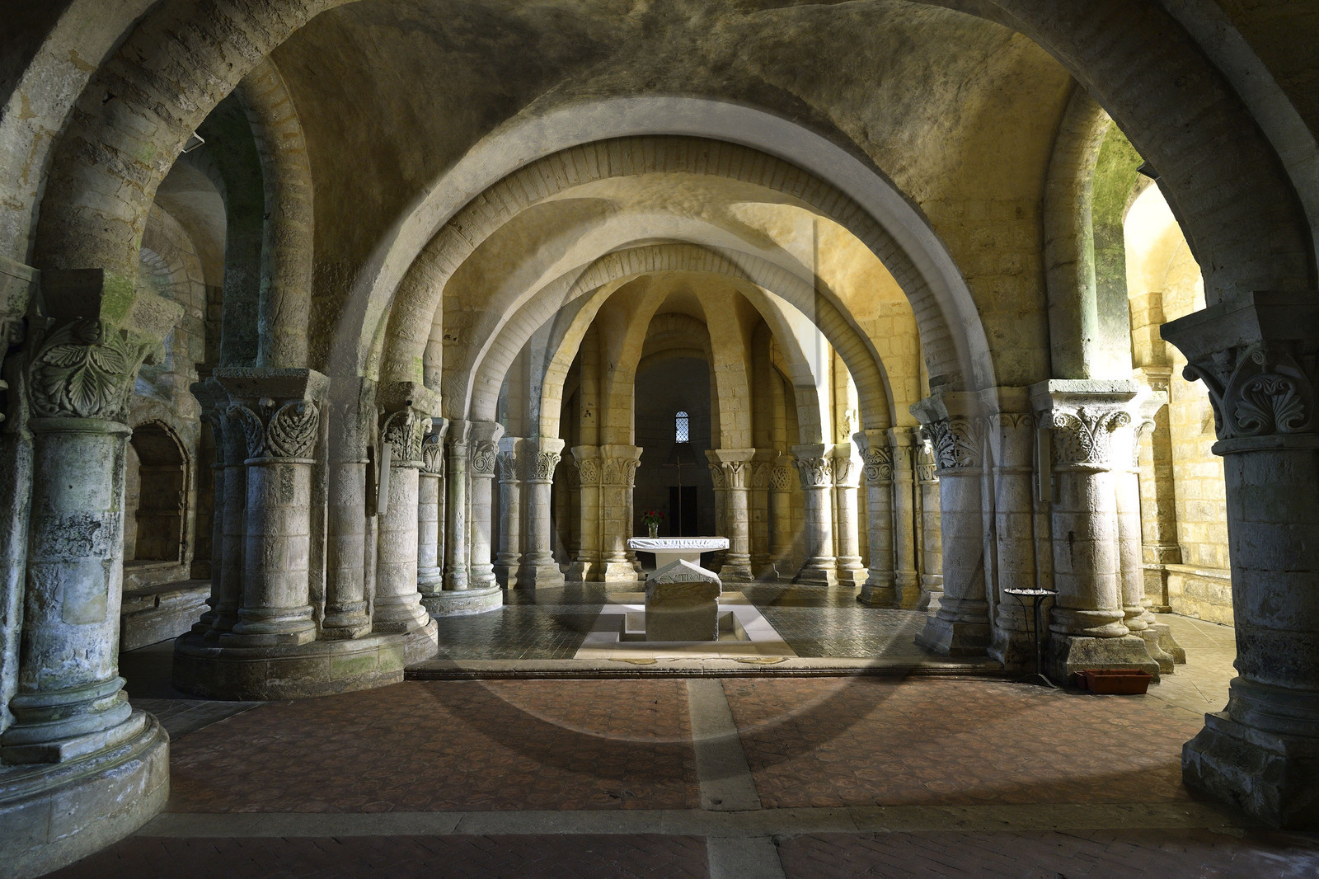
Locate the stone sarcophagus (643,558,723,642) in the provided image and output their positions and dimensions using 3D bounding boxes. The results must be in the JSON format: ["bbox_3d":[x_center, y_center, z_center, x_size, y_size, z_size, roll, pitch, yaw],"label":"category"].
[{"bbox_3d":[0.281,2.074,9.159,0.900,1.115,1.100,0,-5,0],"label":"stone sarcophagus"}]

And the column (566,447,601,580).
[{"bbox_3d":[-1.444,1.447,14.081,0.648,2.530,0.648,2,-5,-19],"label":"column"}]

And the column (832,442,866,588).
[{"bbox_3d":[3.366,1.362,13.289,0.547,2.530,0.547,-5,-7,40],"label":"column"}]

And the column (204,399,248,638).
[{"bbox_3d":[-4.271,0.743,7.593,0.561,2.448,0.561,0,-5,0],"label":"column"}]

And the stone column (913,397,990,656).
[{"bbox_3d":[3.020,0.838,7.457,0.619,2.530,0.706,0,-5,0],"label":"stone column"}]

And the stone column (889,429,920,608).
[{"bbox_3d":[3.654,1.164,10.909,0.400,2.600,0.400,0,-5,0],"label":"stone column"}]

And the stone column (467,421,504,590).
[{"bbox_3d":[-2.659,0.985,11.159,0.490,2.480,0.550,0,-5,0],"label":"stone column"}]

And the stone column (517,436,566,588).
[{"bbox_3d":[-2.231,1.387,13.854,0.660,2.740,0.660,4,-6,-42],"label":"stone column"}]

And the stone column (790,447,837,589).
[{"bbox_3d":[2.919,1.369,13.361,0.677,2.530,0.677,-5,-7,40],"label":"stone column"}]

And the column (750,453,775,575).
[{"bbox_3d":[2.012,1.469,14.441,0.518,2.530,0.547,-1,-5,10],"label":"column"}]

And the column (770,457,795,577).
[{"bbox_3d":[2.631,1.571,15.593,0.490,2.530,0.518,-2,-5,20],"label":"column"}]

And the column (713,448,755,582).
[{"bbox_3d":[1.542,1.523,14.963,0.808,2.604,0.748,0,-5,0],"label":"column"}]

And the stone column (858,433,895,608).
[{"bbox_3d":[3.351,1.187,11.208,0.490,2.610,0.600,0,-5,0],"label":"stone column"}]

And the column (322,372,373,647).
[{"bbox_3d":[-3.142,0.681,7.414,0.544,2.524,0.544,0,-5,0],"label":"column"}]

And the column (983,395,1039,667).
[{"bbox_3d":[3.712,0.916,7.702,0.578,2.780,0.578,0,-5,0],"label":"column"}]

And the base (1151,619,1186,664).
[{"bbox_3d":[5.034,2.108,7.804,0.617,0.399,0.711,0,-5,0],"label":"base"}]

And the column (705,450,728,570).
[{"bbox_3d":[1.273,1.555,15.473,0.600,2.620,0.600,0,-5,0],"label":"column"}]

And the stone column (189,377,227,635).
[{"bbox_3d":[-4.610,0.721,8.015,0.629,2.567,0.646,0,-5,0],"label":"stone column"}]

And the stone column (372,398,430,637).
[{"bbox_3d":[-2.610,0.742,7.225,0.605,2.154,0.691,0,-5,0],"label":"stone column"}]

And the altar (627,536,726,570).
[{"bbox_3d":[0.337,2.109,12.047,1.615,0.976,0.731,0,-5,0],"label":"altar"}]

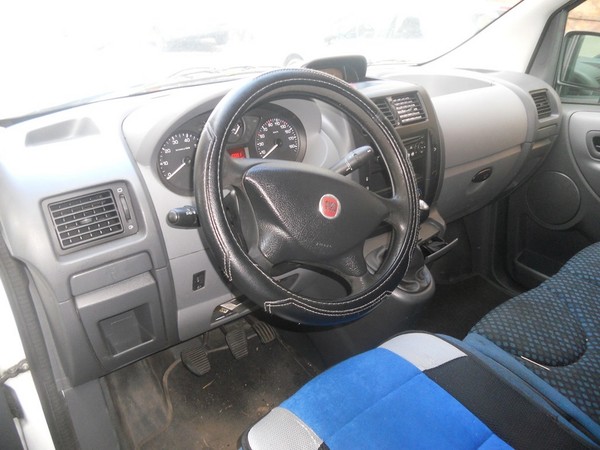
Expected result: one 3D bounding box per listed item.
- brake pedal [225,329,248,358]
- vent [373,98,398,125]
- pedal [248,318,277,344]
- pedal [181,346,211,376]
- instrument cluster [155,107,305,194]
[{"bbox_3d":[-0.160,0.306,1.200,0.053,0.062,0.025,-20,-5,-32],"label":"brake pedal"},{"bbox_3d":[0.163,-0.237,1.024,0.083,0.064,0.032,-20,10,-32],"label":"vent"},{"bbox_3d":[-0.097,0.285,1.239,0.044,0.024,0.064,-20,75,-32],"label":"pedal"},{"bbox_3d":[-0.255,0.335,1.147,0.060,0.060,0.026,-20,-10,-32],"label":"pedal"},{"bbox_3d":[-0.118,-0.154,0.872,0.305,0.143,0.060,-20,12,-32],"label":"instrument cluster"}]

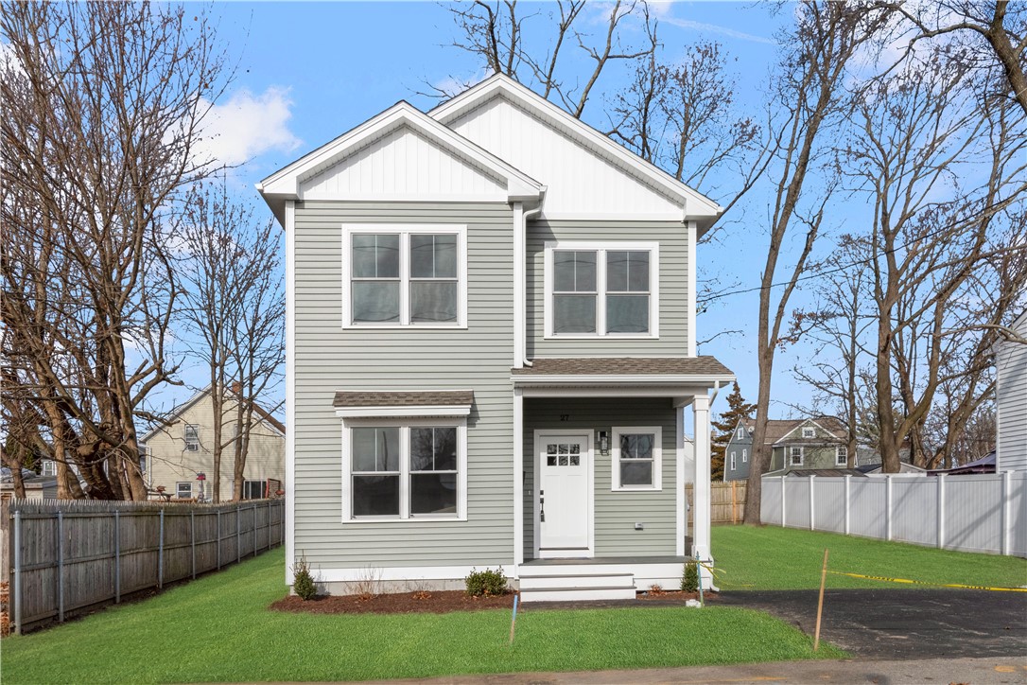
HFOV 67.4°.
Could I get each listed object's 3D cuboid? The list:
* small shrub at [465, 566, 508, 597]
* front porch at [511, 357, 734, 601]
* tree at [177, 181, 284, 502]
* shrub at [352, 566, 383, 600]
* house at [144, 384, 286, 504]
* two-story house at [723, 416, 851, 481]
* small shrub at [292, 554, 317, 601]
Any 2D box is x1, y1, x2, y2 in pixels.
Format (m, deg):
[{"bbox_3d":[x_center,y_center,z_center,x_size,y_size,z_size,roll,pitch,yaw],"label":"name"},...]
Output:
[{"bbox_3d":[-0.400,3.700,11.900,0.640,0.480,0.560,0,-5,-4],"label":"small shrub"},{"bbox_3d":[1.680,2.120,12.850,3.420,3.800,2.050,0,-5,-4],"label":"front porch"},{"bbox_3d":[-9.500,0.450,26.000,4.000,11.600,3.800,0,-5,-4],"label":"tree"},{"bbox_3d":[-2.240,3.690,11.800,0.450,0.530,0.420,0,-5,-4],"label":"shrub"},{"bbox_3d":[-15.700,5.950,43.400,7.700,7.400,9.000,1,-5,-8],"label":"house"},{"bbox_3d":[21.500,9.100,59.000,7.900,7.300,7.200,0,-5,-3],"label":"two-story house"},{"bbox_3d":[-3.190,3.590,11.750,0.380,0.690,0.370,0,-5,-4],"label":"small shrub"}]

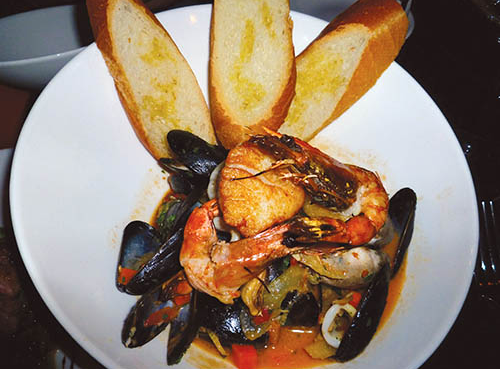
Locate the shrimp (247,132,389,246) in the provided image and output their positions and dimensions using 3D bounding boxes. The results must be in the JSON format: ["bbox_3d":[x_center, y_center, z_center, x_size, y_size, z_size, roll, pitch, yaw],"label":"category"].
[{"bbox_3d":[0.043,0.000,0.262,0.090,0.032,0.064,22,57,11],"label":"shrimp"}]

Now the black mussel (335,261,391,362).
[{"bbox_3d":[0.072,0.078,0.253,0.020,0.028,0.067,29,59,20],"label":"black mussel"}]

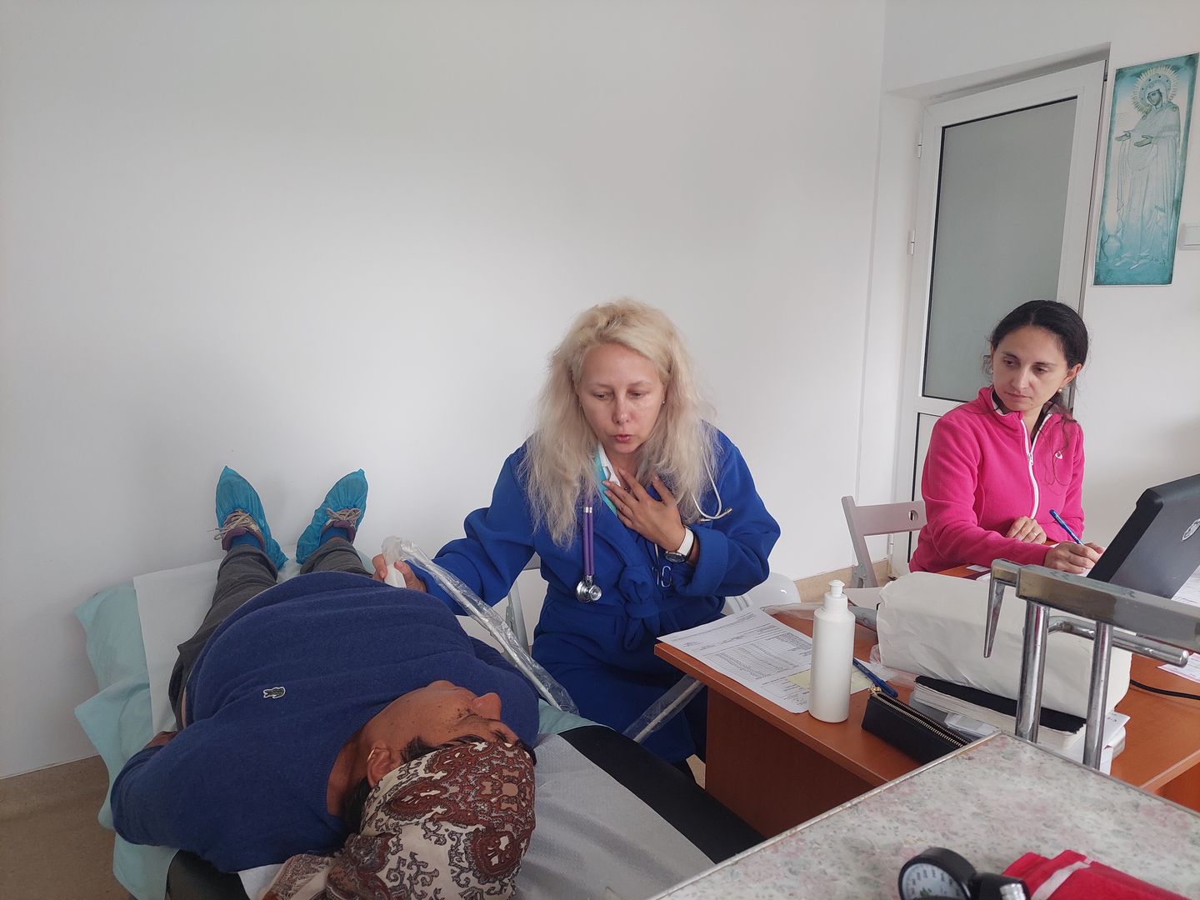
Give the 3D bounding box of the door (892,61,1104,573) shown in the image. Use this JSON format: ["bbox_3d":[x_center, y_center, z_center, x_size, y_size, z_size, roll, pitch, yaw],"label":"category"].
[{"bbox_3d":[1.552,-0.366,3.361,0.060,2.055,0.735,-5,12,-30],"label":"door"}]

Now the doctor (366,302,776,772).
[{"bbox_3d":[-0.017,0.352,1.565,0.670,1.250,0.620,0,10,-2],"label":"doctor"}]

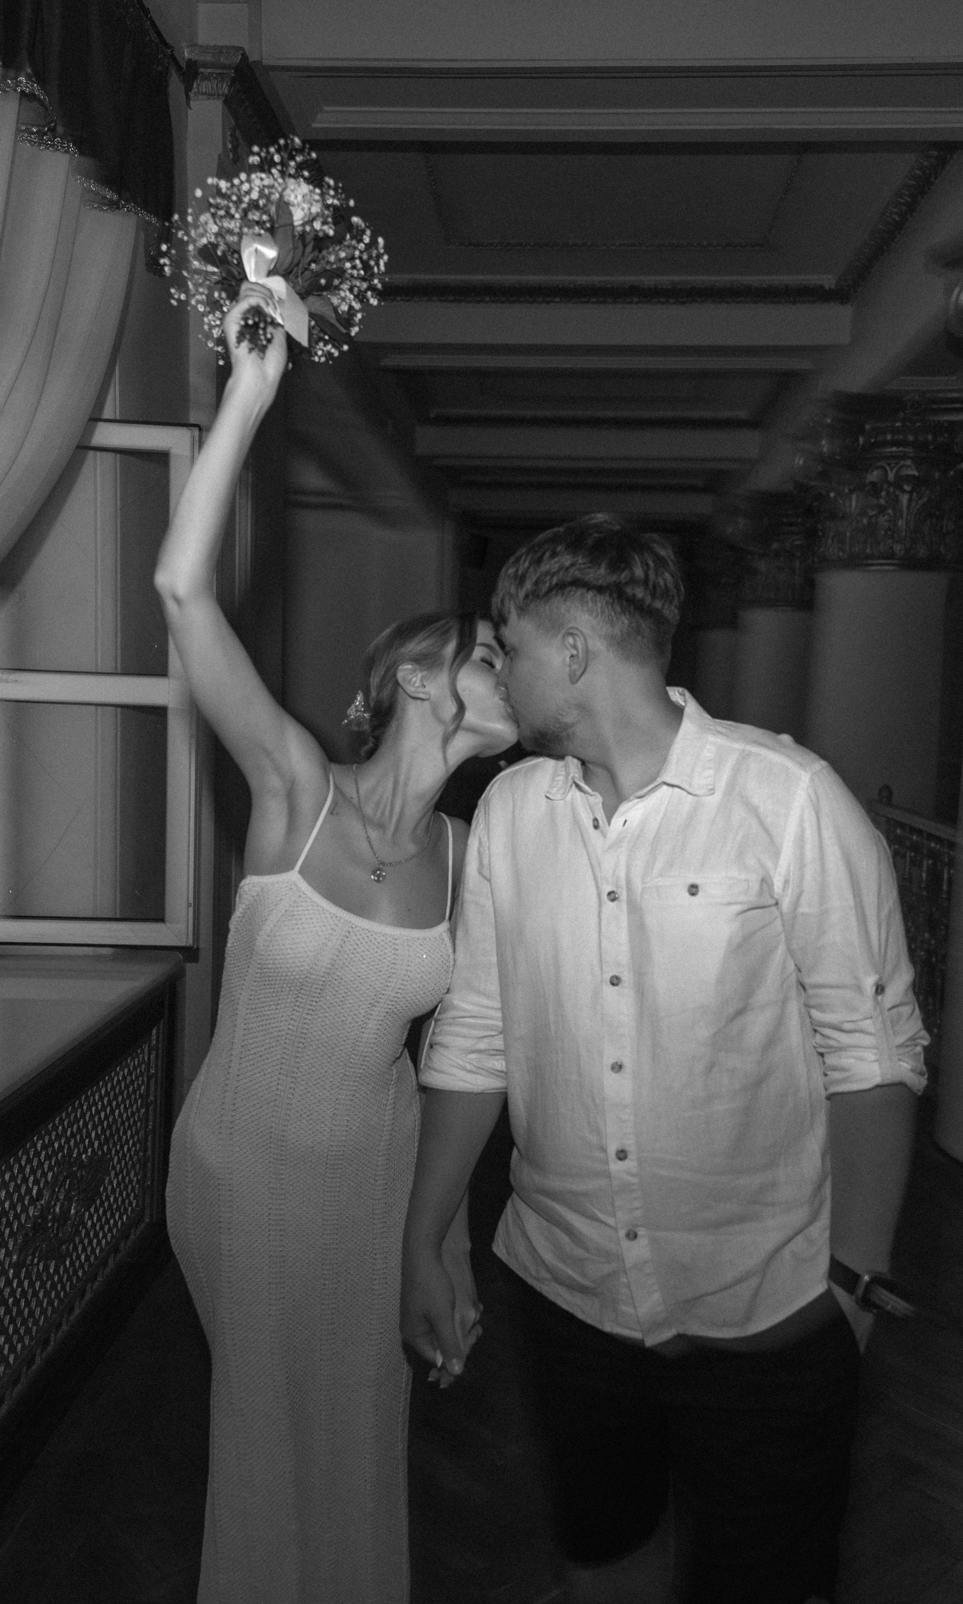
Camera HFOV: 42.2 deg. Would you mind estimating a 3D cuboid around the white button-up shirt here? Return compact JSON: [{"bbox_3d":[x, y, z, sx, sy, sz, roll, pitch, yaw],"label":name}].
[{"bbox_3d":[0.222,0.242,1.500,0.570,0.755,0.330,4,5,22],"label":"white button-up shirt"}]

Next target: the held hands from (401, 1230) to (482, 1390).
[{"bbox_3d":[-0.049,0.609,1.500,0.105,0.190,0.115,3,5,12],"label":"held hands"}]

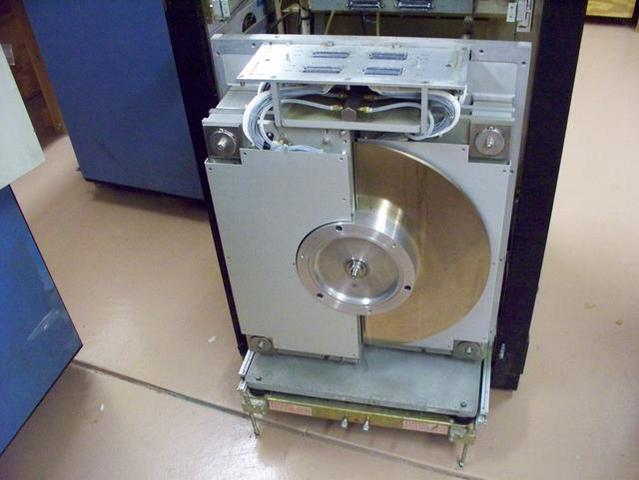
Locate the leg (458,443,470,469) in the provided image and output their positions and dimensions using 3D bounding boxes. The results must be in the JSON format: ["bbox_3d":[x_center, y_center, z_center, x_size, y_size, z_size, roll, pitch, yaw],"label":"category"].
[{"bbox_3d":[0.329,0.490,1.512,0.018,0.095,0.018,4,39,13],"label":"leg"}]

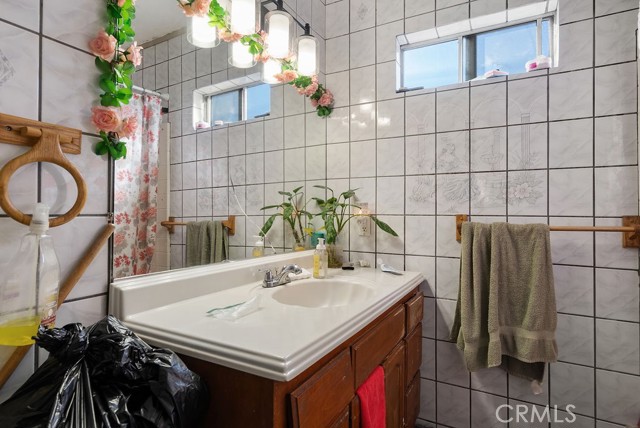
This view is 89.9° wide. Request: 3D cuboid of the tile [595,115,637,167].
[{"bbox_3d":[1.178,-0.297,1.278,0.135,0.201,0.010,0,-1,27],"label":"tile"}]

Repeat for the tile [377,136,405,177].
[{"bbox_3d":[0.386,-0.302,1.740,0.152,0.204,0.010,0,0,29],"label":"tile"}]

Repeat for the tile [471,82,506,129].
[{"bbox_3d":[0.800,-0.510,1.519,0.152,0.204,0.010,0,-1,27],"label":"tile"}]

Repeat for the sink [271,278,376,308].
[{"bbox_3d":[0.012,0.348,1.163,0.345,0.140,0.430,0,-1,27],"label":"sink"}]

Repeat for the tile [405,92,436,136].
[{"bbox_3d":[0.510,-0.501,1.625,0.150,0.201,0.010,0,-1,27],"label":"tile"}]

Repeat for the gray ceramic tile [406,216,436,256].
[{"bbox_3d":[0.519,0.113,1.653,0.152,0.204,0.010,0,-1,27],"label":"gray ceramic tile"}]

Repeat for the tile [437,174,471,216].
[{"bbox_3d":[0.659,-0.094,1.585,0.152,0.204,0.010,0,-1,27],"label":"tile"}]

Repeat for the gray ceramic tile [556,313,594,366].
[{"bbox_3d":[1.044,0.515,1.334,0.150,0.201,0.010,0,-1,27],"label":"gray ceramic tile"}]

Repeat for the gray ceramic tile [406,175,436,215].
[{"bbox_3d":[0.507,-0.095,1.620,0.150,0.201,0.010,0,-1,27],"label":"gray ceramic tile"}]

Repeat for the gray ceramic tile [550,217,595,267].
[{"bbox_3d":[1.075,0.116,1.373,0.152,0.204,0.010,0,-1,27],"label":"gray ceramic tile"}]

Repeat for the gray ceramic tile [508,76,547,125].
[{"bbox_3d":[0.933,-0.510,1.440,0.152,0.204,0.010,0,0,29],"label":"gray ceramic tile"}]

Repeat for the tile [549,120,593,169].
[{"bbox_3d":[1.078,-0.301,1.377,0.152,0.204,0.010,0,-1,27],"label":"tile"}]

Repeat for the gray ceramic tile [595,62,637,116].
[{"bbox_3d":[1.210,-0.508,1.313,0.130,0.204,0.010,0,-1,27],"label":"gray ceramic tile"}]

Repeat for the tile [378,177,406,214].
[{"bbox_3d":[0.386,-0.093,1.740,0.152,0.204,0.010,0,0,29],"label":"tile"}]

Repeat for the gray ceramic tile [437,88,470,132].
[{"bbox_3d":[0.645,-0.501,1.555,0.150,0.201,0.010,0,-1,27],"label":"gray ceramic tile"}]

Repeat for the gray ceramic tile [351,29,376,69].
[{"bbox_3d":[0.245,-0.929,1.804,0.152,0.204,0.010,0,-1,27],"label":"gray ceramic tile"}]

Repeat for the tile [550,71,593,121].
[{"bbox_3d":[1.079,-0.509,1.379,0.152,0.204,0.010,0,-1,27],"label":"tile"}]

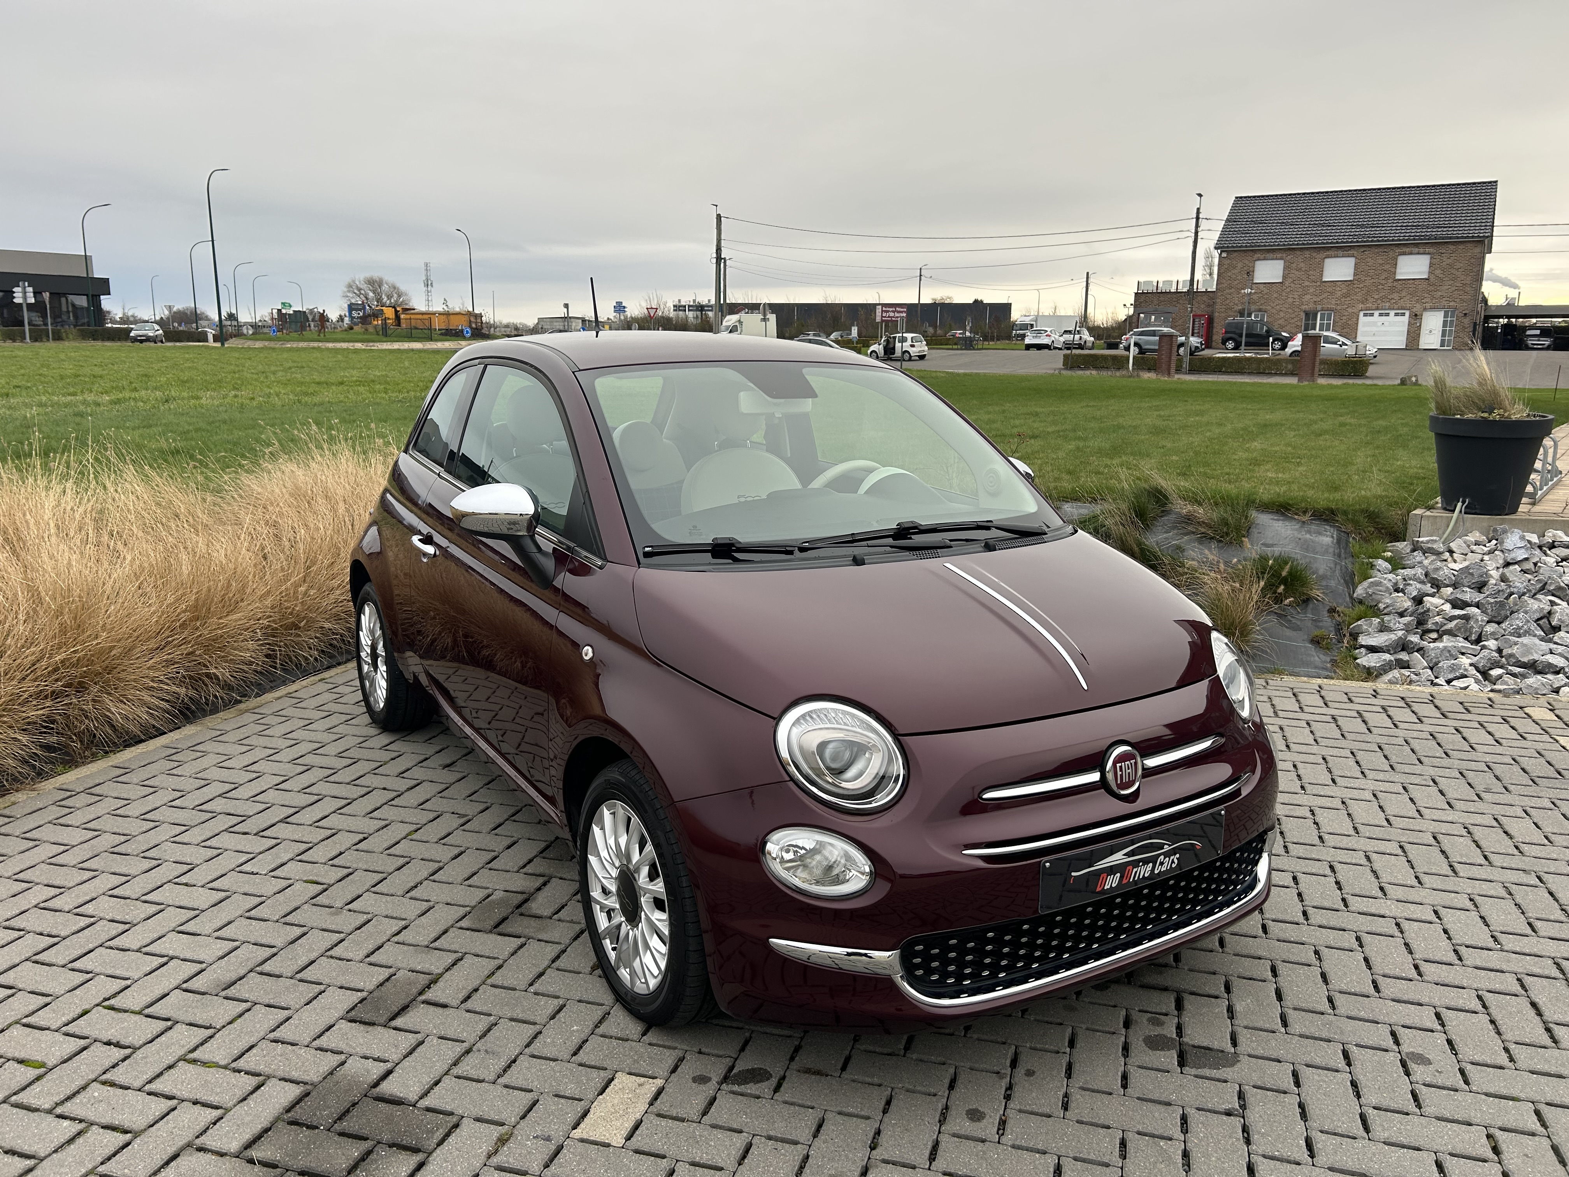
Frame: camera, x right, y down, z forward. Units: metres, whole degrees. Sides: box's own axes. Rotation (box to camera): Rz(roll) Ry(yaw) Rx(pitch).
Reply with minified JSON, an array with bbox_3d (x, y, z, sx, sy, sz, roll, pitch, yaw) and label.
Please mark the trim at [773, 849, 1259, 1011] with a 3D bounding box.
[{"bbox_3d":[0.637,0.665,2.459,1.400,0.150,0.270,-6,13,-31],"label":"trim"}]

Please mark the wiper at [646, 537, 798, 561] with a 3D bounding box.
[{"bbox_3d":[-0.141,-0.086,2.674,0.370,0.050,0.060,0,11,-2],"label":"wiper"}]

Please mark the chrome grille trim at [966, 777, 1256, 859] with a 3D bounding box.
[{"bbox_3d":[0.685,0.445,2.341,0.825,0.028,0.065,-6,13,-31],"label":"chrome grille trim"}]

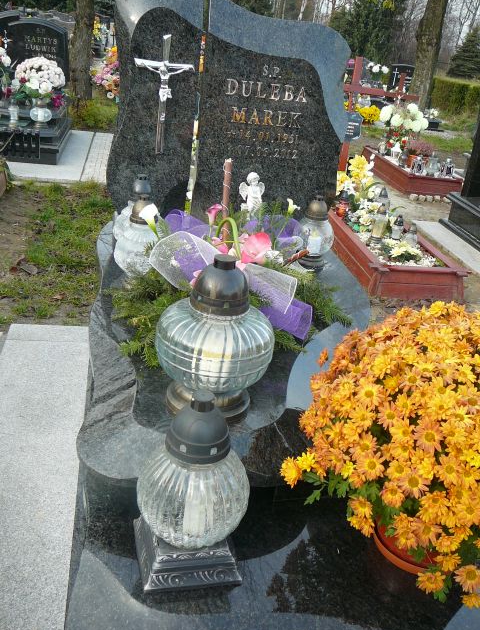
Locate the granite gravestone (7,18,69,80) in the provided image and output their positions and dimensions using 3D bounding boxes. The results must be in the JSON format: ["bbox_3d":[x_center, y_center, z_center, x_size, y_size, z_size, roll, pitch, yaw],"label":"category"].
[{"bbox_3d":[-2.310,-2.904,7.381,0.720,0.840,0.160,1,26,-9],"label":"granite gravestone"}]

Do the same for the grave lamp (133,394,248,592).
[{"bbox_3d":[-0.084,0.297,1.173,0.200,0.350,0.200,-1,26,-13],"label":"grave lamp"}]

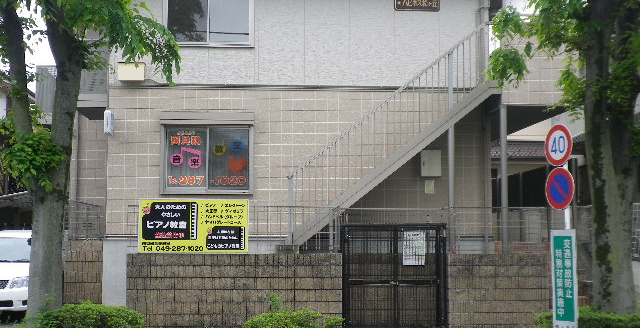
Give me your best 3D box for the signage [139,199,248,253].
[{"bbox_3d":[-2.054,1.027,14.249,1.772,0.869,0.050,0,-5,-2],"label":"signage"}]

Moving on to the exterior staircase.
[{"bbox_3d":[1.321,-0.532,16.293,3.892,4.115,0.950,0,-4,-4],"label":"exterior staircase"}]

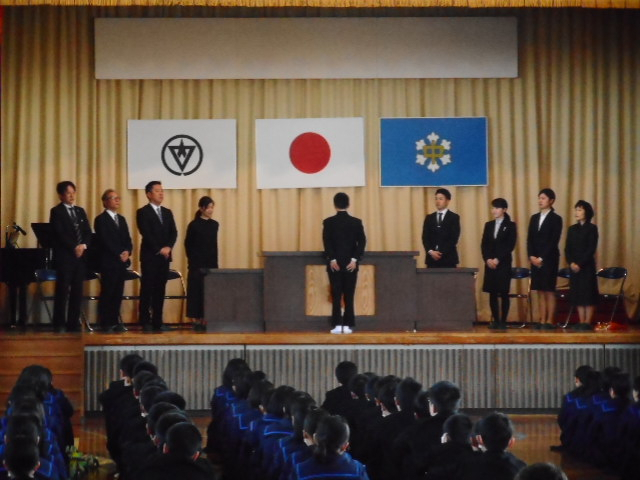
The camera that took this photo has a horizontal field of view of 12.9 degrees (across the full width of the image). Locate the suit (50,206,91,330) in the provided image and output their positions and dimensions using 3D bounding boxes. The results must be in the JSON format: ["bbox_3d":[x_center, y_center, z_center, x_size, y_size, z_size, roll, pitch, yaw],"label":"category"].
[{"bbox_3d":[-2.949,0.314,33.500,0.480,1.504,0.300,0,0,-30],"label":"suit"}]

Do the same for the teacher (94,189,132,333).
[{"bbox_3d":[-2.424,0.245,33.200,0.510,1.680,0.340,0,0,-42],"label":"teacher"}]

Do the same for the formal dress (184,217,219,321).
[{"bbox_3d":[-1.427,0.339,34.200,0.420,1.209,0.300,0,0,-45],"label":"formal dress"}]

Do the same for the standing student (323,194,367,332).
[{"bbox_3d":[0.287,0.271,33.100,0.500,1.653,0.320,0,0,0],"label":"standing student"}]

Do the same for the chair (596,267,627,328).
[{"bbox_3d":[3.498,0.719,34.900,0.460,0.759,0.480,0,0,27],"label":"chair"}]

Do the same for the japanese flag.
[{"bbox_3d":[-0.115,-1.101,36.000,1.370,0.891,0.040,0,0,0],"label":"japanese flag"}]

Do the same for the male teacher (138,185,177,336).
[{"bbox_3d":[-1.930,0.199,33.600,0.480,1.795,0.340,0,0,-35],"label":"male teacher"}]

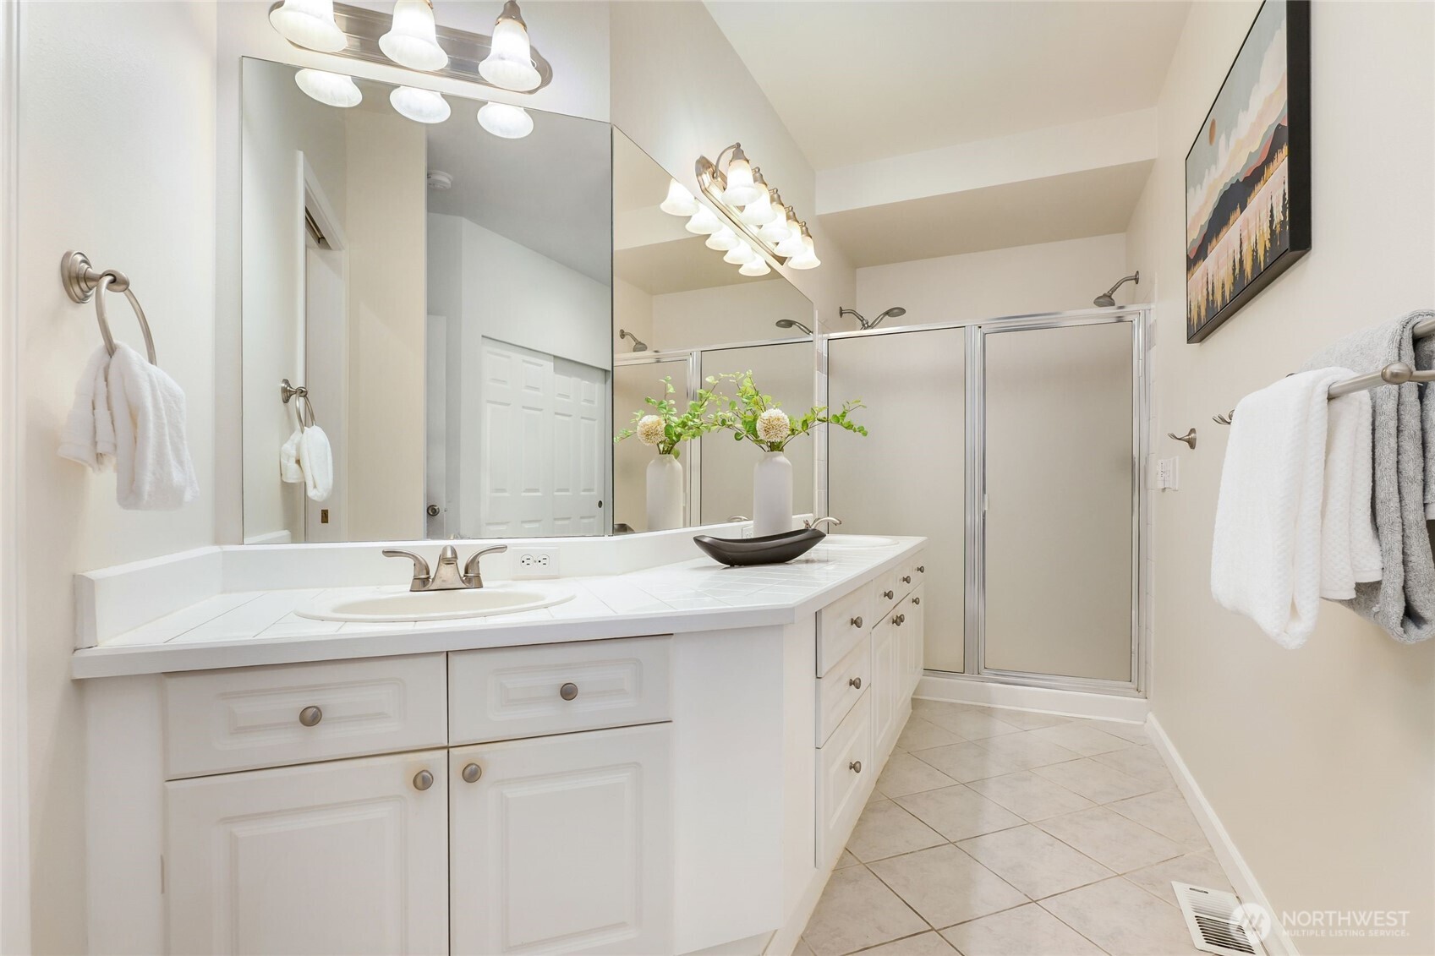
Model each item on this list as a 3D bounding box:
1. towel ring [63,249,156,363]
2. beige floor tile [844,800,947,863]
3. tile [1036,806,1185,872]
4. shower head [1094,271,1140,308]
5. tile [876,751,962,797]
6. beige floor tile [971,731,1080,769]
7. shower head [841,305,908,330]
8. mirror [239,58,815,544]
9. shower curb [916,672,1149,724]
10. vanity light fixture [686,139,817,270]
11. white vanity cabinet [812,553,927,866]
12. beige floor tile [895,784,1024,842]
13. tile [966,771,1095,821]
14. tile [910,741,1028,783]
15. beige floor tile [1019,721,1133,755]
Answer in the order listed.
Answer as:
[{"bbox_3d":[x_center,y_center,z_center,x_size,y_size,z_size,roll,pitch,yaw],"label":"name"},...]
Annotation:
[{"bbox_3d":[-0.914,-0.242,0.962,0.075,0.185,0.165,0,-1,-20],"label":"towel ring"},{"bbox_3d":[0.515,1.111,2.021,0.304,0.010,0.304,0,-1,-20],"label":"beige floor tile"},{"bbox_3d":[1.176,1.087,1.912,0.298,0.010,0.298,0,-1,-20],"label":"tile"},{"bbox_3d":[2.069,-0.966,3.311,0.193,0.156,0.092,-1,-1,25],"label":"shower head"},{"bbox_3d":[0.696,1.119,2.414,0.304,0.010,0.304,0,-1,-20],"label":"tile"},{"bbox_3d":[1.256,1.105,2.579,0.298,0.010,0.298,0,-1,-20],"label":"beige floor tile"},{"bbox_3d":[0.929,-0.947,3.832,0.389,0.161,0.120,-1,-1,25],"label":"shower head"},{"bbox_3d":[-0.449,-0.375,2.542,0.433,1.104,2.499,-1,-2,39],"label":"mirror"},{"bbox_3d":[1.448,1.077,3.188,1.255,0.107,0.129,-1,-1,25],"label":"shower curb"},{"bbox_3d":[0.210,-0.971,2.415,0.190,0.193,0.912,-1,-1,25],"label":"vanity light fixture"},{"bbox_3d":[0.447,0.696,2.547,0.471,0.673,2.041,-1,-1,25],"label":"white vanity cabinet"},{"bbox_3d":[0.802,1.113,2.127,0.304,0.010,0.304,0,-1,-20],"label":"beige floor tile"},{"bbox_3d":[1.089,1.114,2.233,0.304,0.010,0.304,0,-1,-20],"label":"tile"},{"bbox_3d":[0.973,1.104,2.478,0.298,0.010,0.298,0,-1,-20],"label":"tile"},{"bbox_3d":[1.557,1.125,2.732,0.304,0.010,0.304,0,-1,-20],"label":"beige floor tile"}]

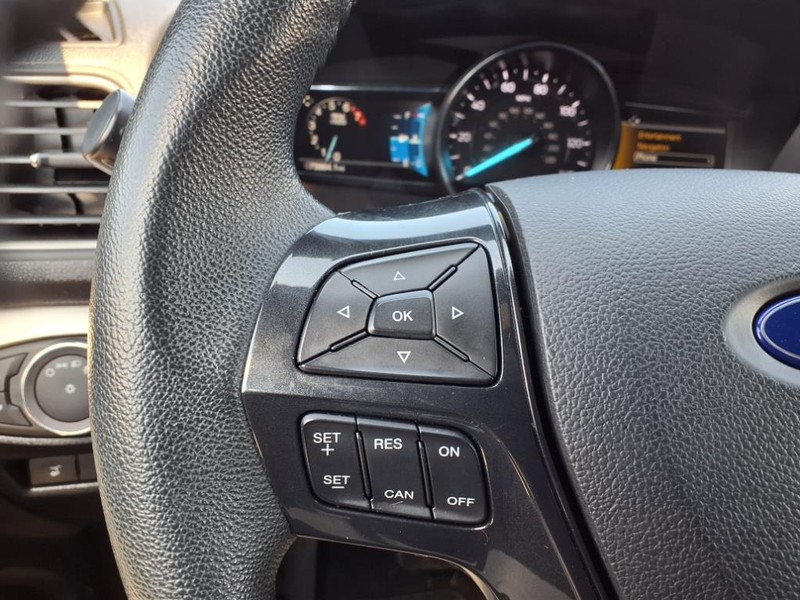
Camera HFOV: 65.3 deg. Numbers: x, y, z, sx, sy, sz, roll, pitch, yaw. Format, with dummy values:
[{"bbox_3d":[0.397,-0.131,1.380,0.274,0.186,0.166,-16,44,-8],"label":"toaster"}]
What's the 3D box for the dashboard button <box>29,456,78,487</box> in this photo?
[{"bbox_3d":[-0.176,0.085,0.320,0.021,0.014,0.008,-2,14,-18],"label":"dashboard button"}]

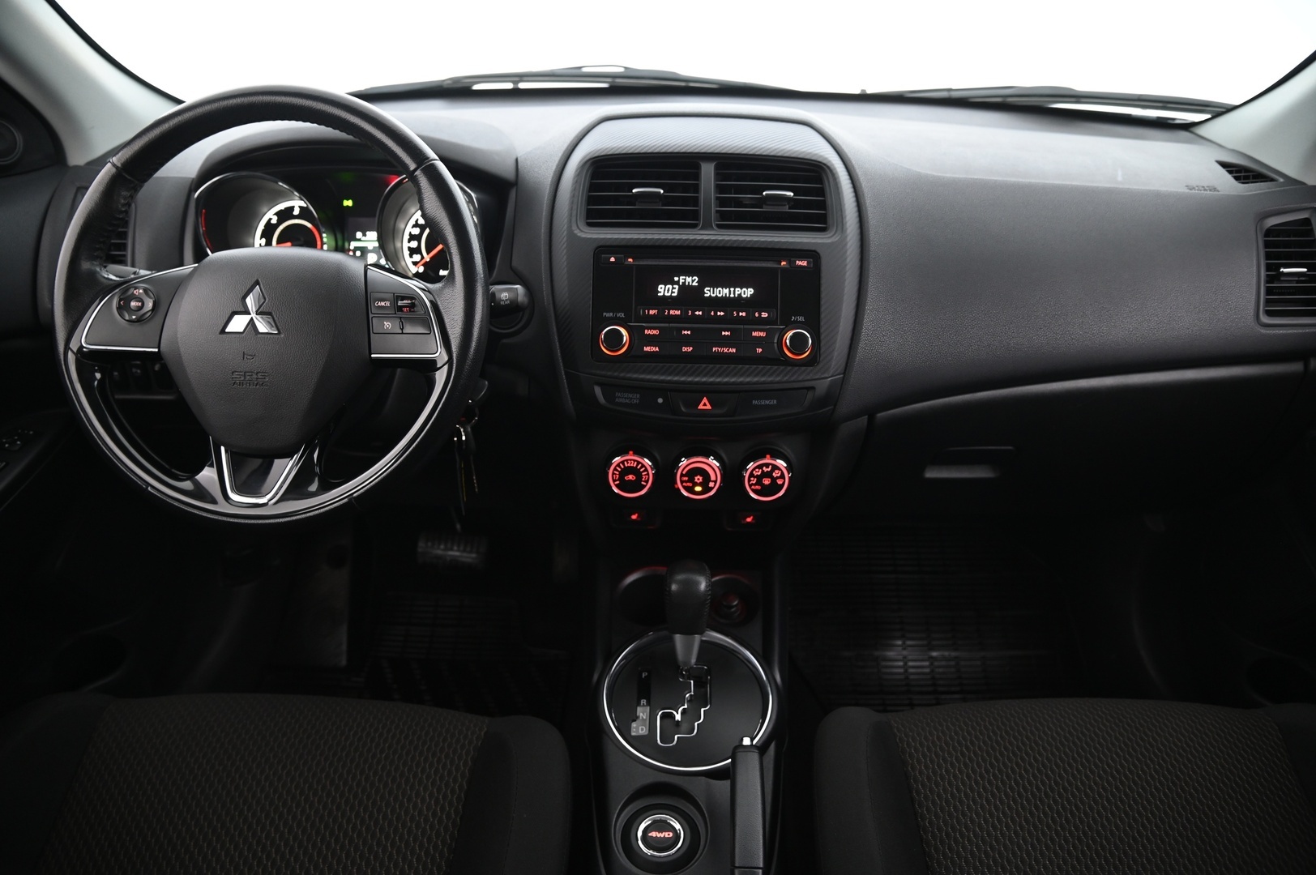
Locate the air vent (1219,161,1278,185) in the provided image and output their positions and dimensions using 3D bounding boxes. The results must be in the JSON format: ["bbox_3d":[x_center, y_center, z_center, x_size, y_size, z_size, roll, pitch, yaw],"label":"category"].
[{"bbox_3d":[0.684,-0.306,1.015,0.065,0.025,0.075,6,34,7],"label":"air vent"}]

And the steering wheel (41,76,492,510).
[{"bbox_3d":[-0.327,-0.112,0.752,0.375,0.373,0.105,1,-4,2],"label":"steering wheel"}]

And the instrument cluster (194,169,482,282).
[{"bbox_3d":[-0.321,-0.212,0.930,0.295,0.130,0.100,1,-2,1],"label":"instrument cluster"}]

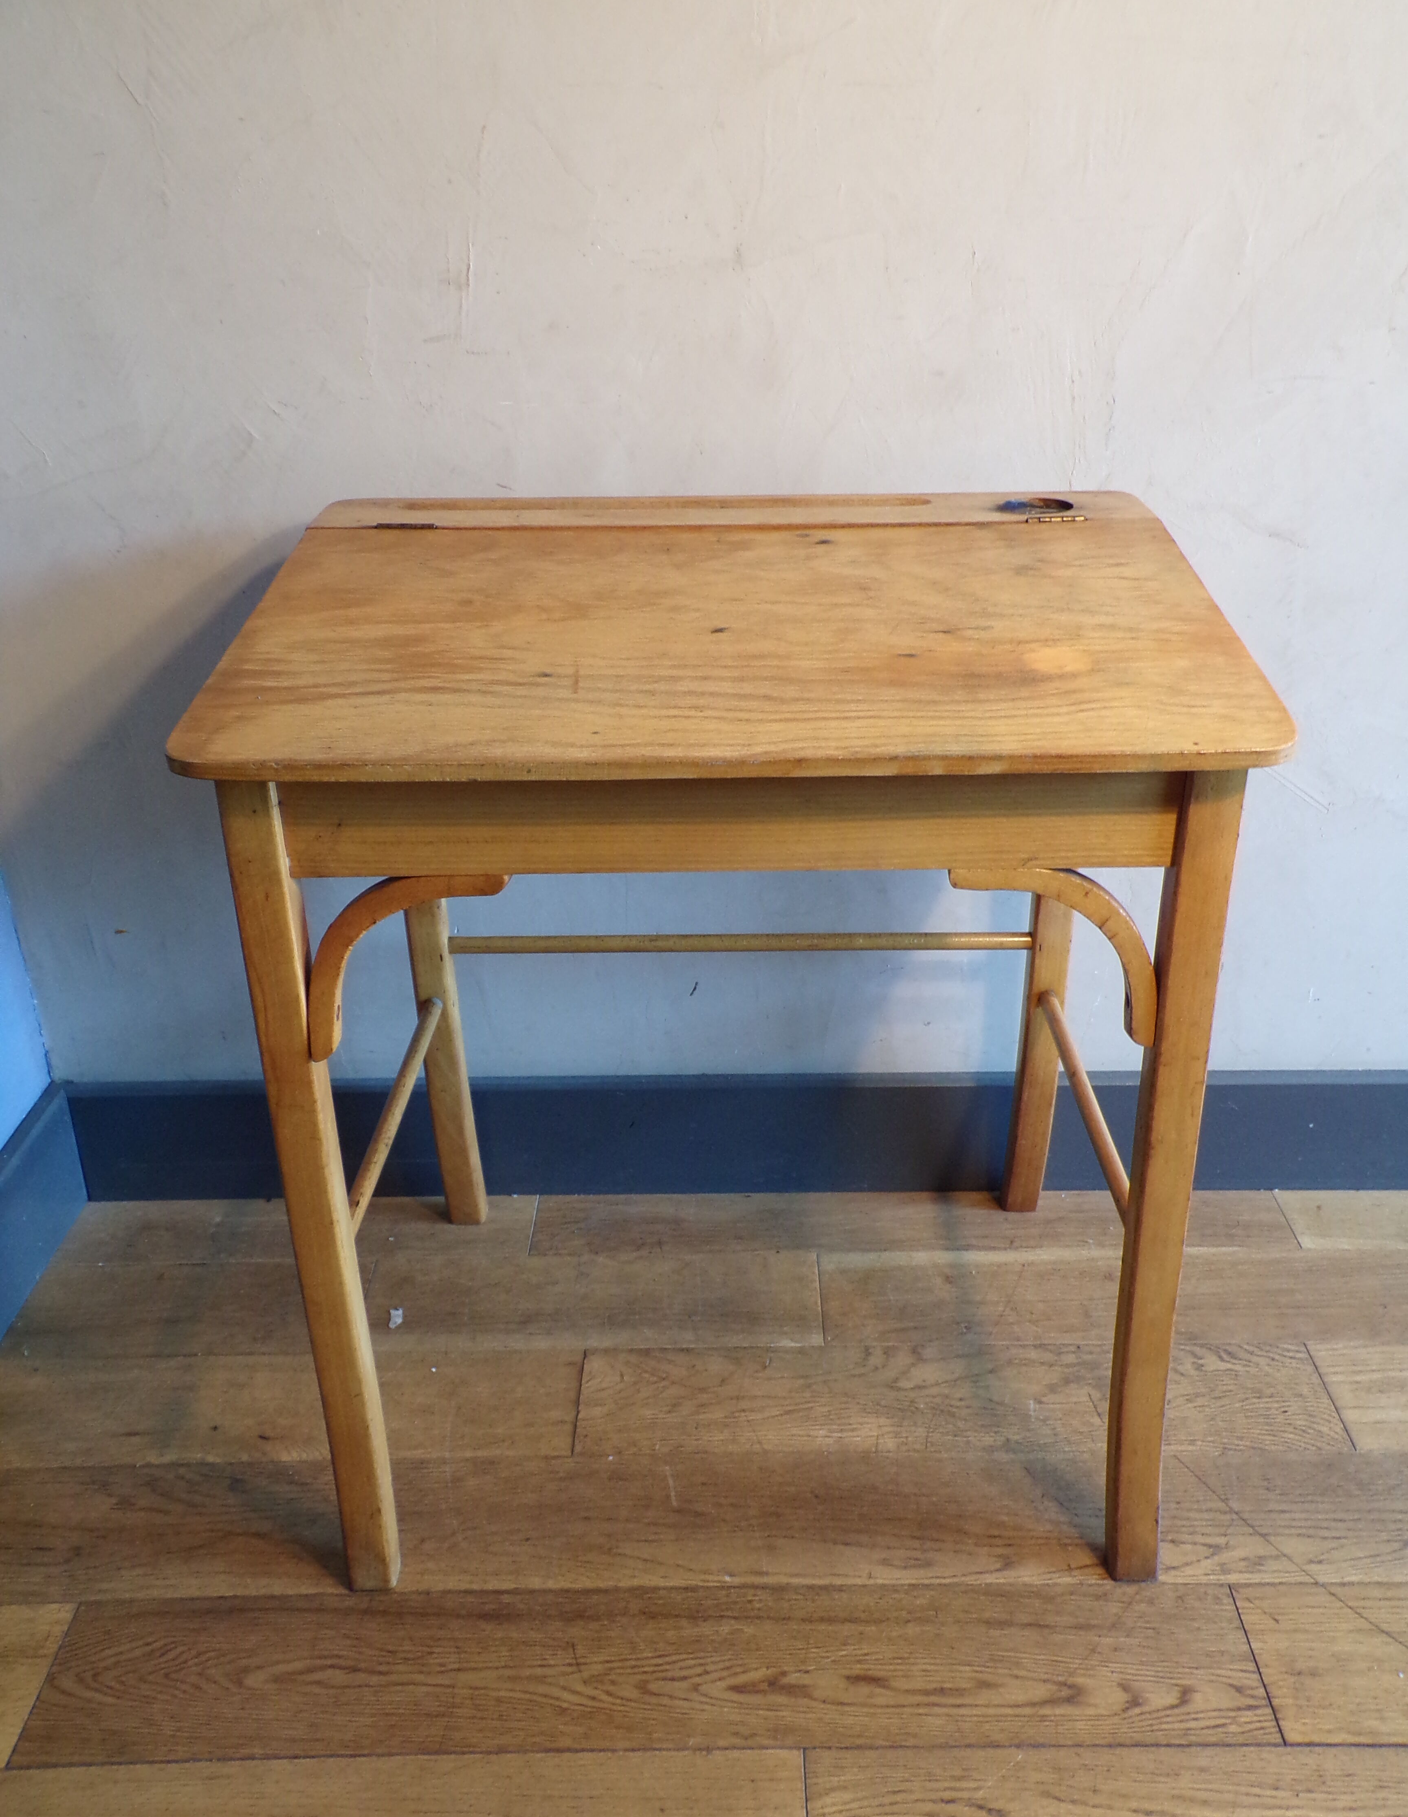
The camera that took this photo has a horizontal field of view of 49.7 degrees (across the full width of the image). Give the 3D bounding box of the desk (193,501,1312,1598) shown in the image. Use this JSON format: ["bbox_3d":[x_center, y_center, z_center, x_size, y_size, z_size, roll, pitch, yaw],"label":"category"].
[{"bbox_3d":[0.023,0.081,1.166,0.630,0.690,0.473,-1,26,1],"label":"desk"}]

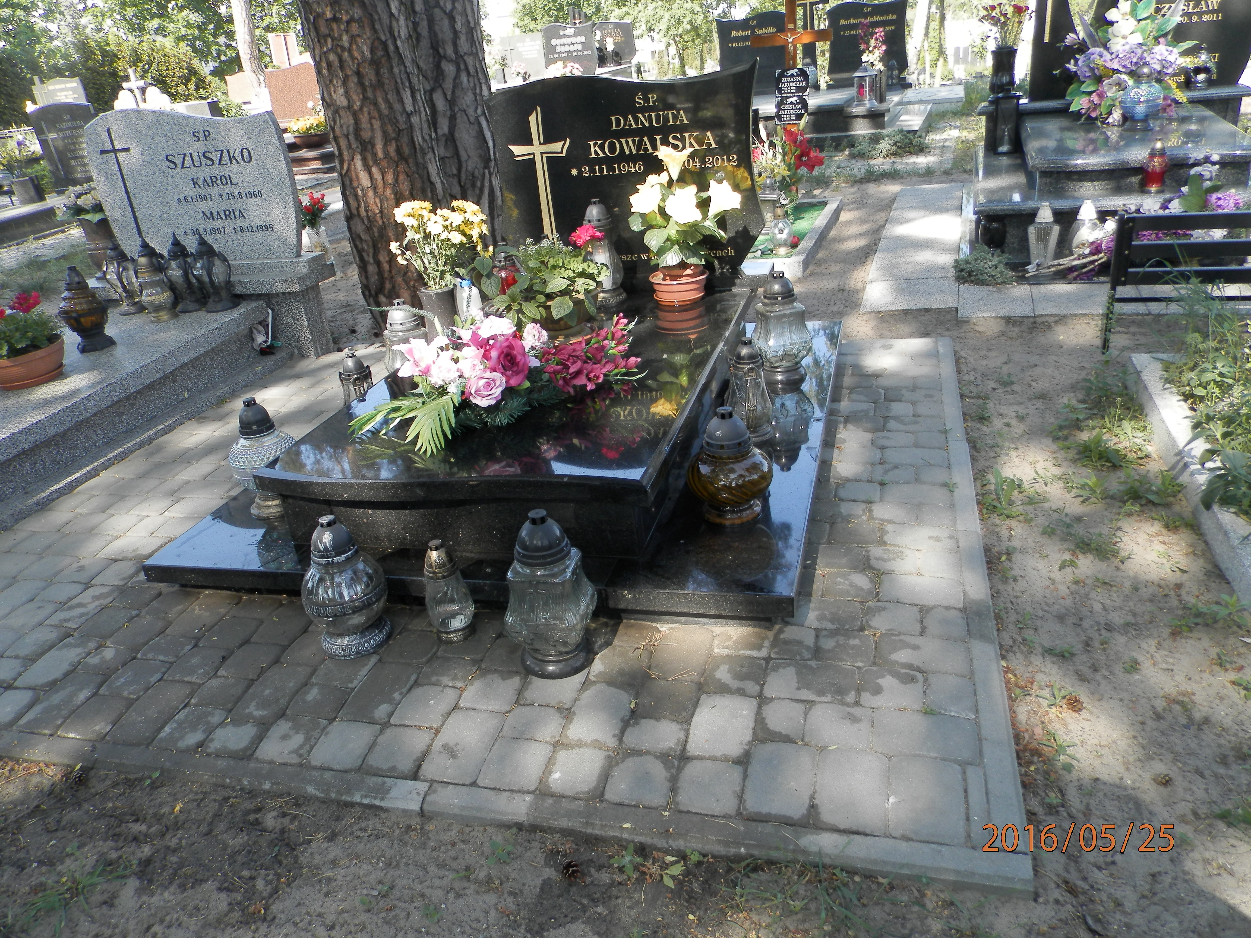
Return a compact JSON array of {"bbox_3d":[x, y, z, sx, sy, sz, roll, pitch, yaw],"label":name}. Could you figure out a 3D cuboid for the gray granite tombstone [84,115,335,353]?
[{"bbox_3d":[-2.037,-1.094,4.278,1.186,1.162,0.302,1,27,17],"label":"gray granite tombstone"}]

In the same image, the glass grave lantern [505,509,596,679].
[{"bbox_3d":[-0.160,0.252,1.897,0.157,0.363,0.157,1,27,17],"label":"glass grave lantern"}]

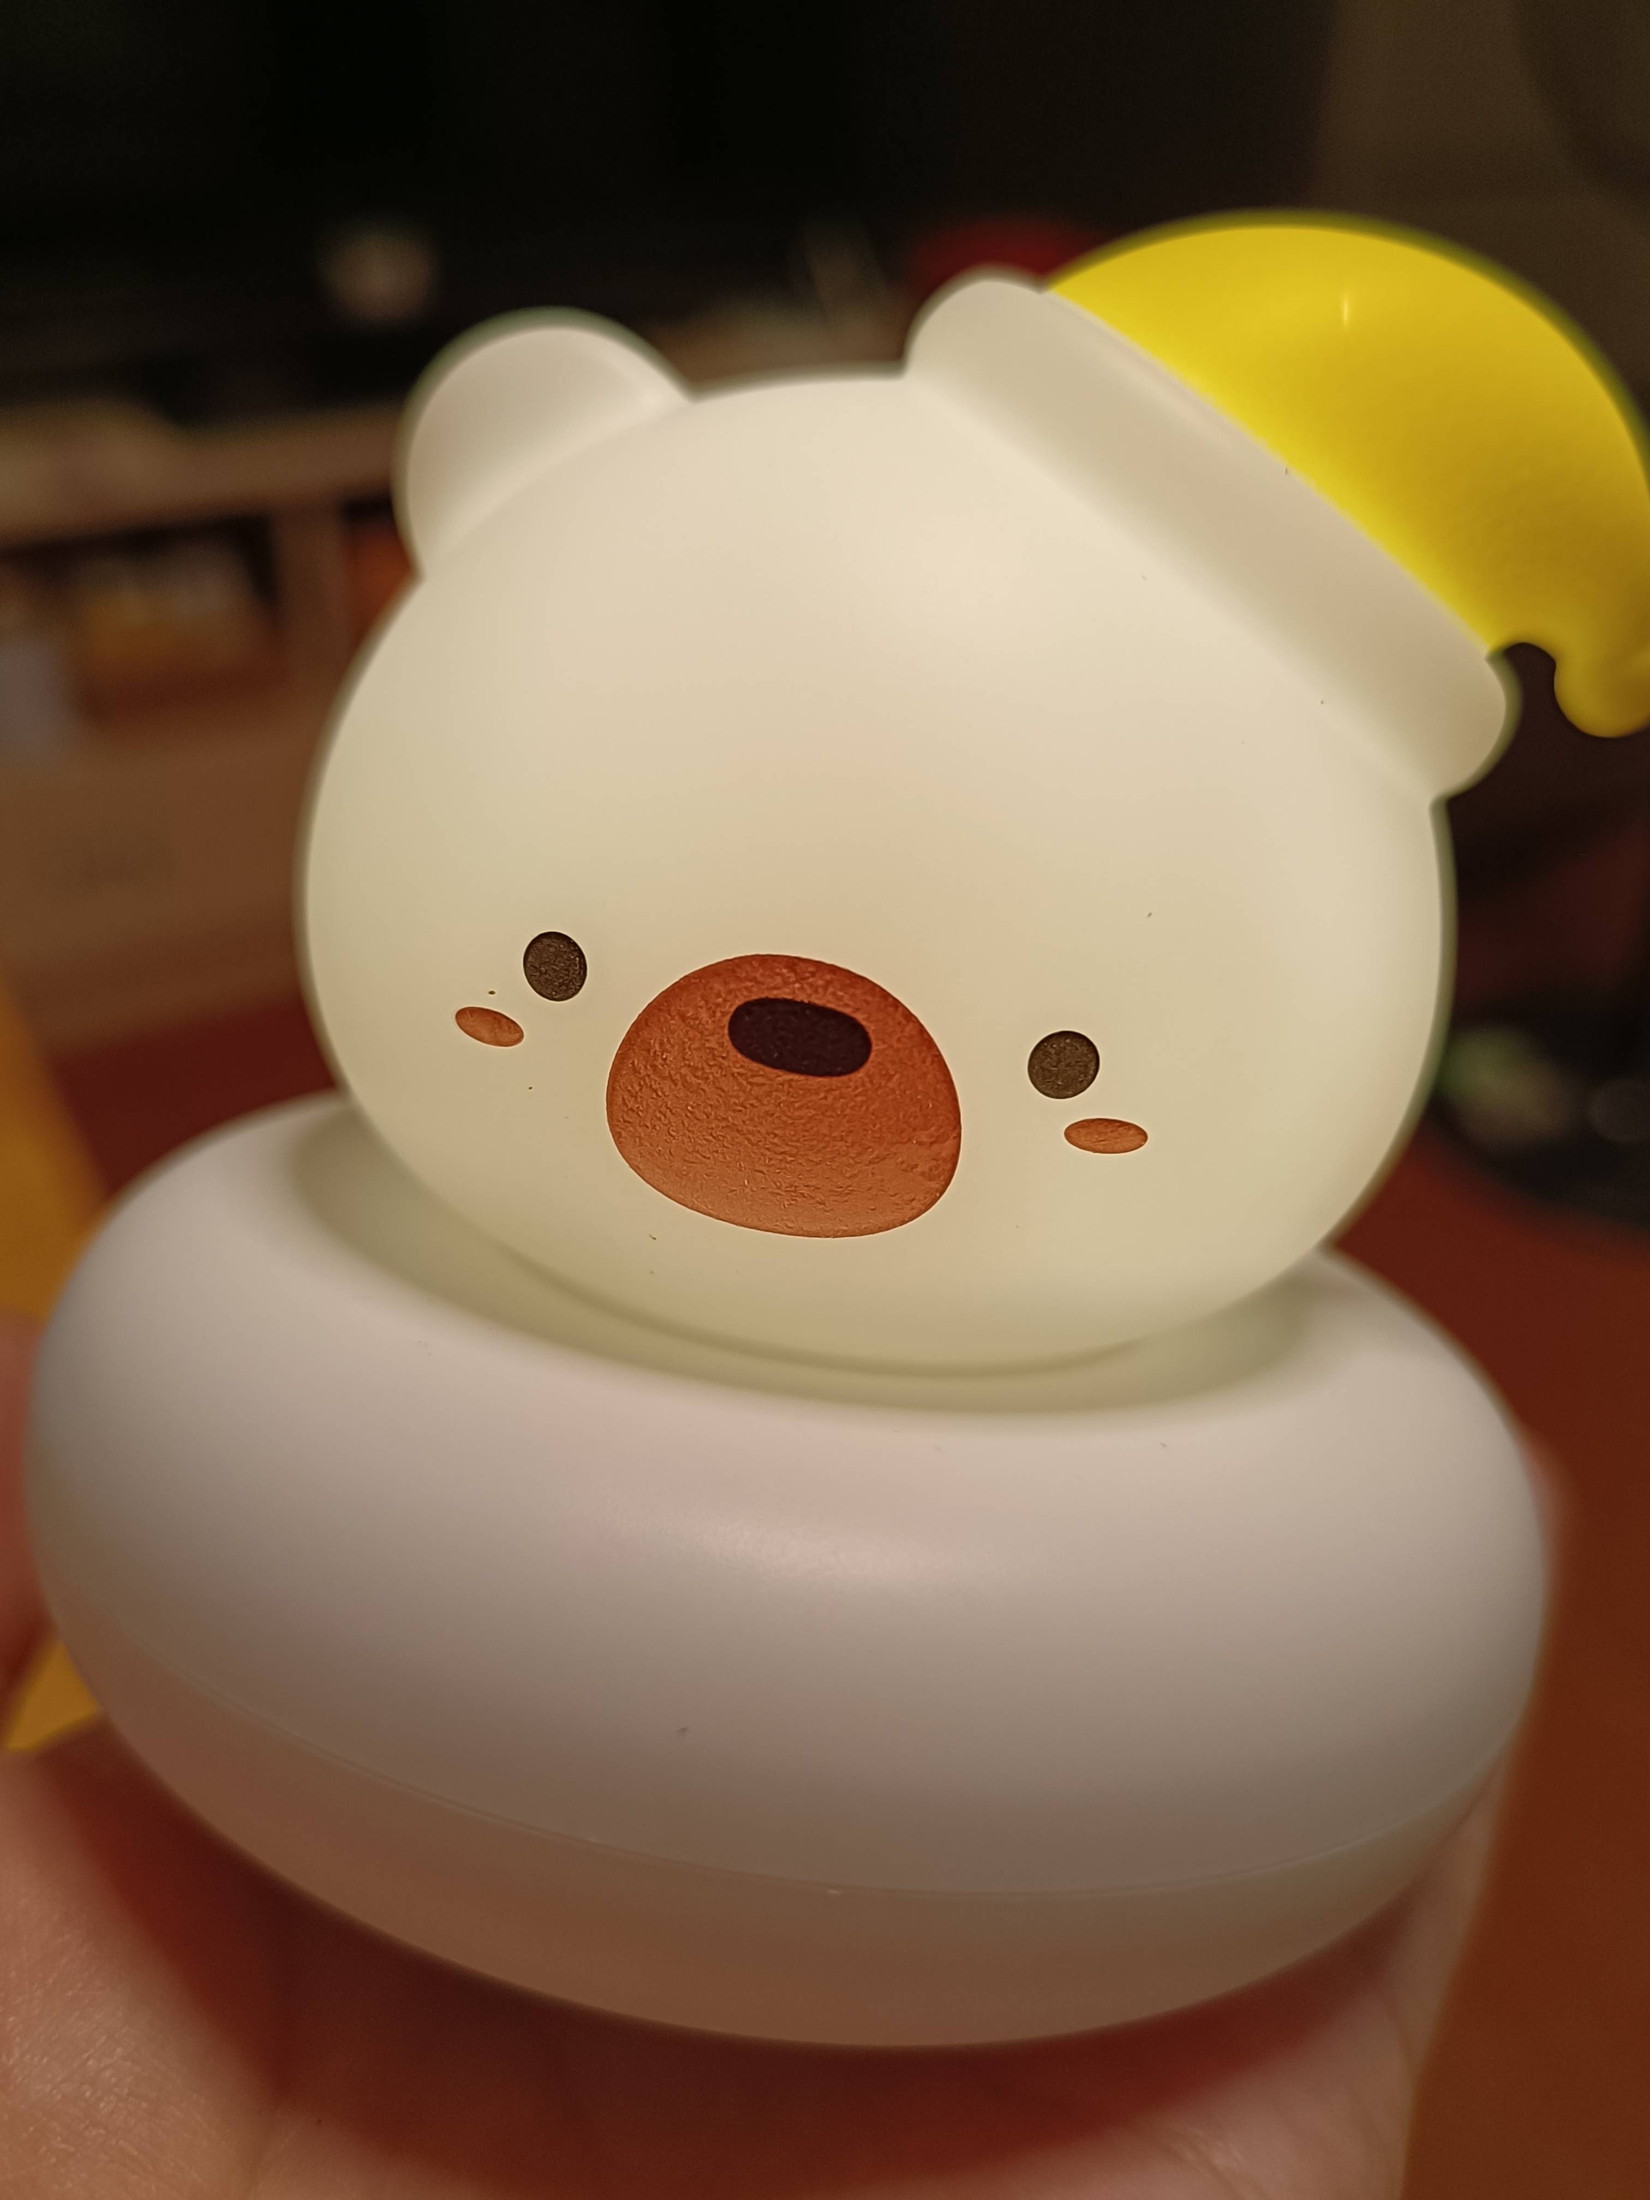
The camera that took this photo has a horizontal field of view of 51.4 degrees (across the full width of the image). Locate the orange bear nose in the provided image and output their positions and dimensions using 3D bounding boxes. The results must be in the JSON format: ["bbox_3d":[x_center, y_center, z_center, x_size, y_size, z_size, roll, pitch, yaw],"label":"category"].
[{"bbox_3d":[-0.002,0.000,0.100,0.021,0.017,0.007,10,19,6],"label":"orange bear nose"}]

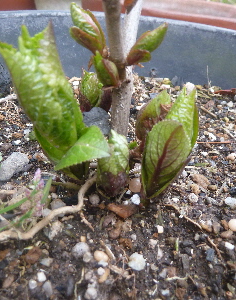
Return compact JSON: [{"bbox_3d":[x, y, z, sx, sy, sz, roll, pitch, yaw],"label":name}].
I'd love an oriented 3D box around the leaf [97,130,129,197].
[{"bbox_3d":[-0.003,0.009,0.189,0.019,0.045,0.016,7,34,0],"label":"leaf"}]

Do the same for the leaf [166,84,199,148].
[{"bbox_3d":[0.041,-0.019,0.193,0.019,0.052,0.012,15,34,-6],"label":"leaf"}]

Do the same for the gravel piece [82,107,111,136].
[{"bbox_3d":[-0.019,-0.024,0.254,0.026,0.023,0.020,7,34,0],"label":"gravel piece"}]

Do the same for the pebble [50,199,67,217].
[{"bbox_3d":[-0.024,0.023,0.116,0.006,0.006,0.006,5,34,0],"label":"pebble"}]

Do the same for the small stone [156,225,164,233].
[{"bbox_3d":[0.016,0.031,0.112,0.003,0.002,0.003,5,34,0],"label":"small stone"}]

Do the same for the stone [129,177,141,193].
[{"bbox_3d":[0.008,0.016,0.131,0.006,0.005,0.006,5,34,0],"label":"stone"}]

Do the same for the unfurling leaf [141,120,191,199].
[{"bbox_3d":[0.019,0.004,0.115,0.017,0.034,0.010,19,19,9],"label":"unfurling leaf"}]

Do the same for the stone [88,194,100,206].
[{"bbox_3d":[-0.010,0.021,0.122,0.005,0.004,0.004,5,34,0],"label":"stone"}]

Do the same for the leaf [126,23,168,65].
[{"bbox_3d":[0.021,-0.075,0.203,0.015,0.036,0.013,43,27,-22],"label":"leaf"}]

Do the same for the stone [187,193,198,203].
[{"bbox_3d":[0.053,0.034,0.204,0.007,0.005,0.006,7,34,0],"label":"stone"}]

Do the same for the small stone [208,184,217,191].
[{"bbox_3d":[0.071,0.028,0.216,0.007,0.004,0.005,7,34,0],"label":"small stone"}]

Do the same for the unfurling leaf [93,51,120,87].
[{"bbox_3d":[-0.005,-0.036,0.128,0.009,0.015,0.008,-25,15,5],"label":"unfurling leaf"}]

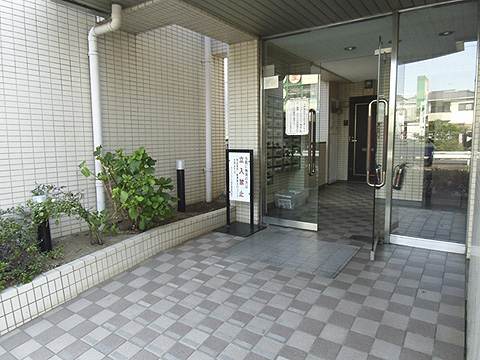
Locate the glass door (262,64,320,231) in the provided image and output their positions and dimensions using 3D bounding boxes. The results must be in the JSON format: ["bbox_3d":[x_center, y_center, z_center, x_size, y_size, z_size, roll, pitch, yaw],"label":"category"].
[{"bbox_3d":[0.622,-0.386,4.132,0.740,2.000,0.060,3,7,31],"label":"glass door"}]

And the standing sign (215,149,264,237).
[{"bbox_3d":[0.002,0.128,4.179,0.480,1.020,0.480,4,7,34],"label":"standing sign"}]

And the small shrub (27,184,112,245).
[{"bbox_3d":[-1.505,0.330,2.948,0.480,0.580,0.700,4,7,34],"label":"small shrub"}]

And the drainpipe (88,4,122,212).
[{"bbox_3d":[-1.329,-0.551,3.384,0.515,2.245,0.100,4,7,34],"label":"drainpipe"}]

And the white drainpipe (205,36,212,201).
[{"bbox_3d":[-0.478,-0.878,5.027,0.078,2.460,0.078,-1,6,0],"label":"white drainpipe"}]

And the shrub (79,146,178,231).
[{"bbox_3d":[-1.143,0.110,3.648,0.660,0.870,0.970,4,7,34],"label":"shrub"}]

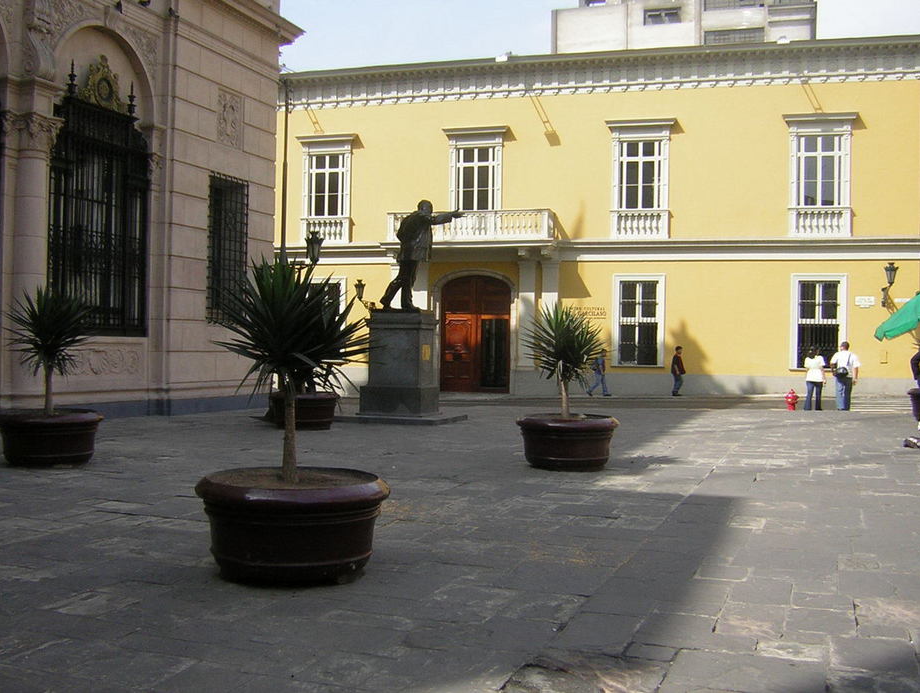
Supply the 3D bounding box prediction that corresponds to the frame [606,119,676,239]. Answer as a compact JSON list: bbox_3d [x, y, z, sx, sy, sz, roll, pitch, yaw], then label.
[{"bbox_3d":[6.124,-5.676,32.510,2.269,4.047,0.450,1,0,15],"label":"frame"}]

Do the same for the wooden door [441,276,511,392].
[{"bbox_3d":[0.553,-0.473,34.271,2.719,4.262,0.300,1,0,15],"label":"wooden door"}]

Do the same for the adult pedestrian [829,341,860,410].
[{"bbox_3d":[9.896,0.760,24.700,0.660,1.761,0.380,1,0,-3],"label":"adult pedestrian"}]

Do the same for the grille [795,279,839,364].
[{"bbox_3d":[11.479,-0.721,30.807,1.218,2.754,0.080,1,0,16],"label":"grille"}]

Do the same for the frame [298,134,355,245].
[{"bbox_3d":[-4.935,-5.796,35.453,2.281,4.055,0.450,1,0,15],"label":"frame"}]

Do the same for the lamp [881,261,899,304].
[{"bbox_3d":[13.448,-1.977,30.157,0.450,1.381,1.050,1,0,15],"label":"lamp"}]

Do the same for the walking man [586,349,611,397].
[{"bbox_3d":[4.540,0.852,31.500,0.750,1.600,0.520,1,0,16],"label":"walking man"}]

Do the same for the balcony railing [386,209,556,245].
[{"bbox_3d":[0.381,-4.107,33.433,5.757,1.059,1.250,1,0,16],"label":"balcony railing"}]

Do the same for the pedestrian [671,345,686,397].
[{"bbox_3d":[7.140,0.810,31.400,0.420,1.634,0.480,1,0,21],"label":"pedestrian"}]

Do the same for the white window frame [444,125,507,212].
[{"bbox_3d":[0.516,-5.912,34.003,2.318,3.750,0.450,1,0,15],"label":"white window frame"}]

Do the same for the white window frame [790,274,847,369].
[{"bbox_3d":[11.479,-0.791,30.807,1.681,2.987,0.220,1,0,16],"label":"white window frame"}]

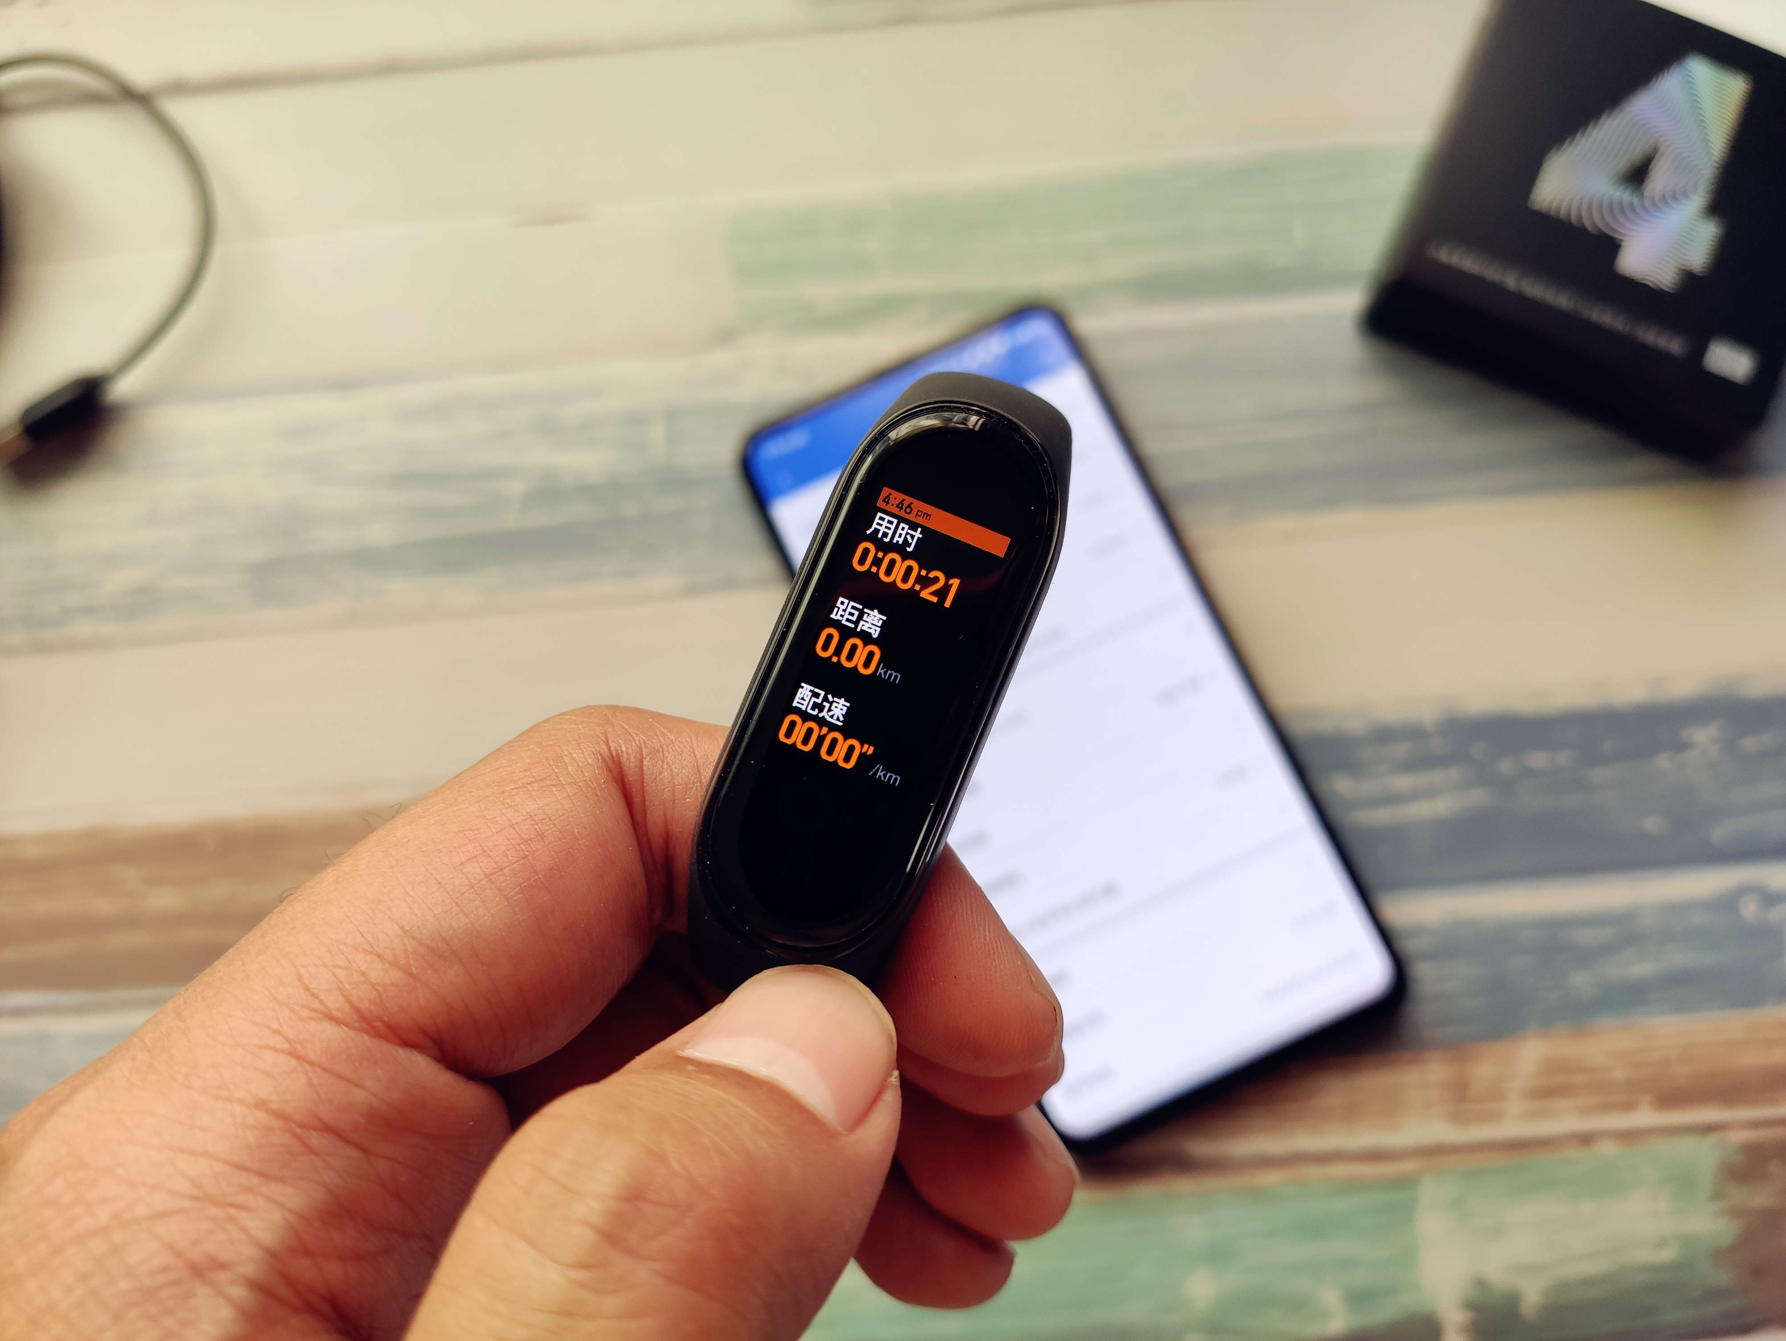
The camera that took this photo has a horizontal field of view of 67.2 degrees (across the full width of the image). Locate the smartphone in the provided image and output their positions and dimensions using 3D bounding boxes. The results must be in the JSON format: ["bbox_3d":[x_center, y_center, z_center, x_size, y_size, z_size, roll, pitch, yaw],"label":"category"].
[{"bbox_3d":[0.033,0.008,0.271,0.074,0.009,0.158,-25,79,1],"label":"smartphone"}]

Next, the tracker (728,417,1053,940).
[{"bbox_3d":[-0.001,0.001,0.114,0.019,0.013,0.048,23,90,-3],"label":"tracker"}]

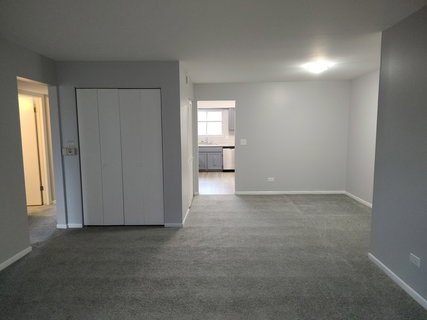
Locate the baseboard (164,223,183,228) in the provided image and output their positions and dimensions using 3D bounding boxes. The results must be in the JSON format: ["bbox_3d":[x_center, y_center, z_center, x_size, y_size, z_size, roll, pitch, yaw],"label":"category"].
[{"bbox_3d":[-0.592,0.983,4.448,0.273,0.060,0.014,0,6,1],"label":"baseboard"}]

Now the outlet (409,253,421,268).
[{"bbox_3d":[1.737,0.869,2.562,0.009,0.073,0.118,0,6,1],"label":"outlet"}]

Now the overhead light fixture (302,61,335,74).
[{"bbox_3d":[1.595,-1.410,4.507,0.430,0.120,0.430,0,6,1],"label":"overhead light fixture"}]

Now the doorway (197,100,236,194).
[{"bbox_3d":[0.078,-0.248,6.509,0.810,2.050,0.120,0,6,1],"label":"doorway"}]

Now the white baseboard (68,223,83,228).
[{"bbox_3d":[-2.089,0.994,4.486,0.225,0.060,0.014,0,6,1],"label":"white baseboard"}]

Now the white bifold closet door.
[{"bbox_3d":[-1.353,-0.015,4.384,1.215,2.015,0.045,0,6,1],"label":"white bifold closet door"}]

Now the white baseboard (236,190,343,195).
[{"bbox_3d":[1.703,0.732,6.519,2.423,0.068,0.015,0,6,1],"label":"white baseboard"}]

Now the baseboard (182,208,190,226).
[{"bbox_3d":[-0.439,0.932,4.891,0.014,0.062,0.910,0,6,1],"label":"baseboard"}]

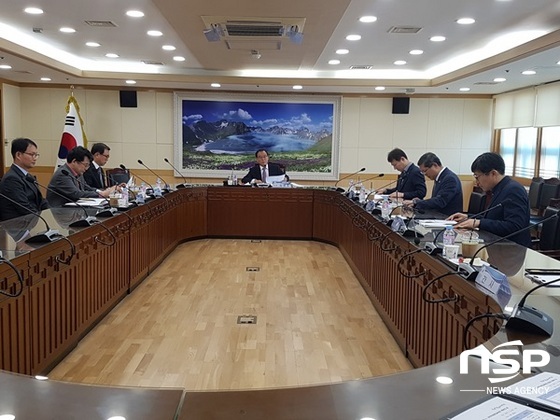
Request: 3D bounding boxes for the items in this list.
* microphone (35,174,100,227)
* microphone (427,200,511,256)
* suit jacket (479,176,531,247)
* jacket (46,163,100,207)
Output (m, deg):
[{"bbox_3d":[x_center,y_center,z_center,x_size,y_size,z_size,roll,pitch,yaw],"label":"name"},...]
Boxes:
[{"bbox_3d":[-1.511,-0.052,2.964,0.450,0.335,0.110,1,8,-1],"label":"microphone"},{"bbox_3d":[1.027,0.096,2.343,0.430,0.325,0.110,1,8,-1],"label":"microphone"},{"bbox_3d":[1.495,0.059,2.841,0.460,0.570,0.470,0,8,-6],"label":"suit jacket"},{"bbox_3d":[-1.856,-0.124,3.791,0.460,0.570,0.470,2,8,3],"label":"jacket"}]

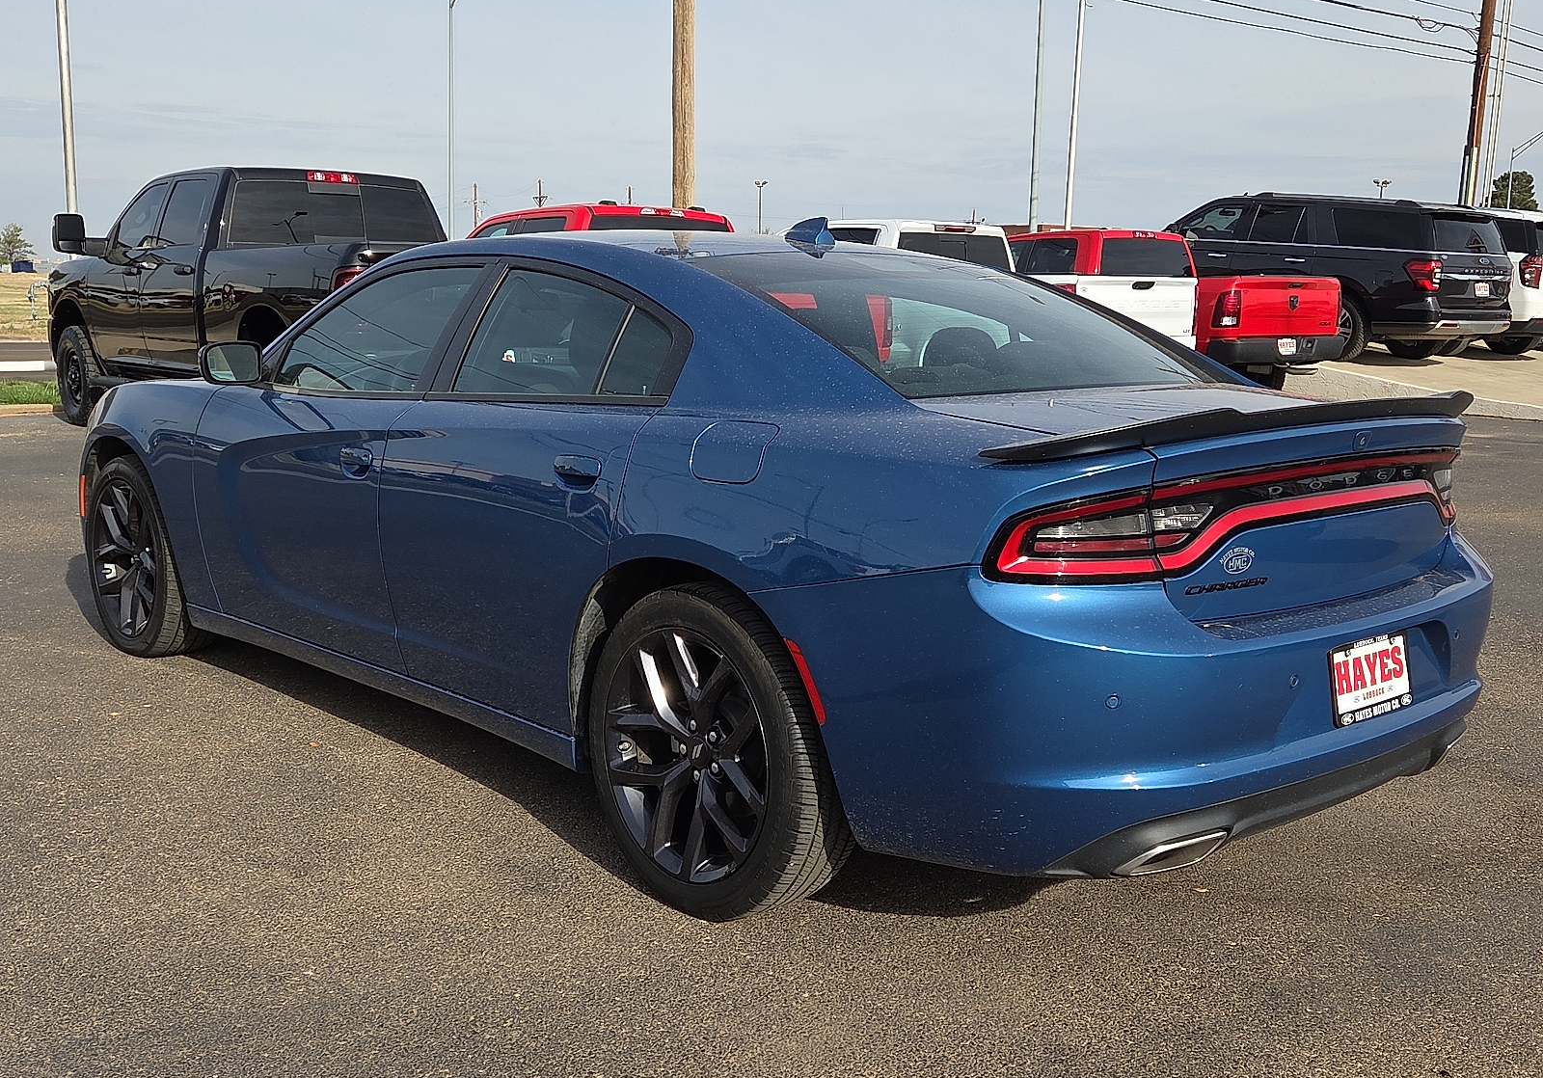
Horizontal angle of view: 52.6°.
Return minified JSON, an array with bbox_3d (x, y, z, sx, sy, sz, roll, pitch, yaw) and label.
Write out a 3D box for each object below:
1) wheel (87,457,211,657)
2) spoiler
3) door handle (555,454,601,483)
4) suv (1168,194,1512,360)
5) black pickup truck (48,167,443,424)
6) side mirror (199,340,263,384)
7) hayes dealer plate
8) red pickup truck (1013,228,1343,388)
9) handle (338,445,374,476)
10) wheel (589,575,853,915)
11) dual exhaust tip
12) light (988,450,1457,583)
[{"bbox_3d":[-2.181,0.052,5.523,0.245,0.725,0.725,-8,13,-42],"label":"wheel"},{"bbox_3d":[1.053,-0.245,3.195,1.520,0.115,0.360,-7,12,-43],"label":"spoiler"},{"bbox_3d":[-0.418,-0.155,3.448,0.048,0.058,0.165,-7,12,-43],"label":"door handle"},{"bbox_3d":[6.694,-3.396,20.018,2.060,1.950,5.350,-5,13,-36],"label":"suv"},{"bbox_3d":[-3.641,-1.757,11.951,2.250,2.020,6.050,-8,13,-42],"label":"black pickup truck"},{"bbox_3d":[-1.569,-0.514,4.501,0.195,0.135,0.130,-8,13,-42],"label":"side mirror"},{"bbox_3d":[1.194,0.277,3.107,0.310,0.160,0.020,-7,3,-43],"label":"hayes dealer plate"},{"bbox_3d":[3.687,-2.657,18.331,2.120,1.960,5.800,-6,12,-36],"label":"red pickup truck"},{"bbox_3d":[-1.112,-0.207,4.175,0.052,0.082,0.175,-8,13,-42],"label":"handle"},{"bbox_3d":[-0.098,0.438,3.333,0.250,0.730,0.730,-7,12,-43],"label":"wheel"},{"bbox_3d":[0.711,0.571,2.831,0.245,0.075,0.120,-7,12,-43],"label":"dual exhaust tip"},{"bbox_3d":[1.084,-0.073,3.154,1.660,0.215,0.260,-8,13,-42],"label":"light"}]

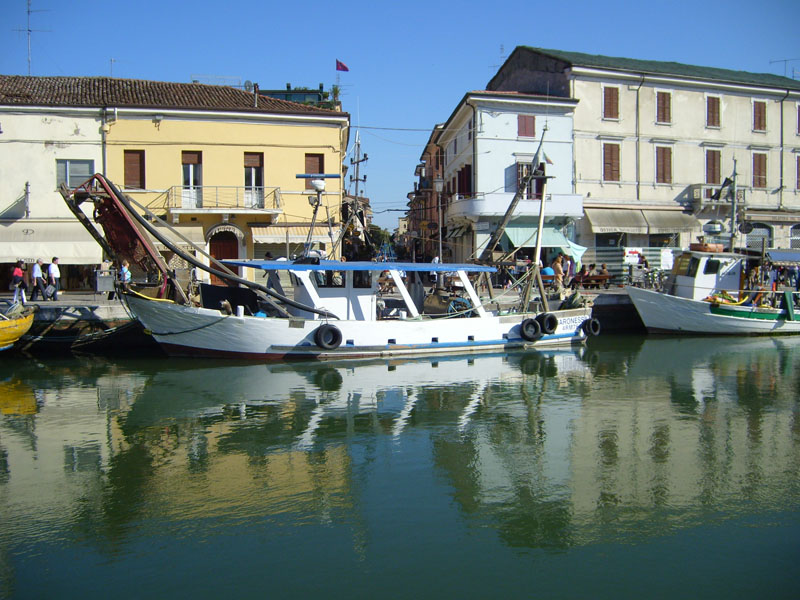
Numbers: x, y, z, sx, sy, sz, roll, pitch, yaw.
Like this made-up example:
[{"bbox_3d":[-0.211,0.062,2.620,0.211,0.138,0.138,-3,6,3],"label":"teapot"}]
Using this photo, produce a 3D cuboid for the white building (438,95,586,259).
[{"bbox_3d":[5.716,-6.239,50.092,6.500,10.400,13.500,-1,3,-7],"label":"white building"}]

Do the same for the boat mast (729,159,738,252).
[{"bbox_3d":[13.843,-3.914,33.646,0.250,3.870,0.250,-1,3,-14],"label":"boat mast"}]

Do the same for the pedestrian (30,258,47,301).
[{"bbox_3d":[-14.485,-0.805,32.353,0.680,1.700,0.520,-1,3,-13],"label":"pedestrian"}]

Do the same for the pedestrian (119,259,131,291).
[{"bbox_3d":[-10.621,-0.736,31.201,0.420,1.630,0.500,-1,3,-13],"label":"pedestrian"}]

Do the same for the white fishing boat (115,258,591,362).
[{"bbox_3d":[-1.199,0.104,28.545,16.200,3.300,4.600,-1,3,-14],"label":"white fishing boat"}]

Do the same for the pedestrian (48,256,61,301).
[{"bbox_3d":[-13.828,-0.830,32.267,0.550,1.750,0.520,-1,3,-13],"label":"pedestrian"}]

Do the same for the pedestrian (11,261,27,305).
[{"bbox_3d":[-14.167,-0.647,29.983,0.600,1.630,0.500,-1,3,-13],"label":"pedestrian"}]

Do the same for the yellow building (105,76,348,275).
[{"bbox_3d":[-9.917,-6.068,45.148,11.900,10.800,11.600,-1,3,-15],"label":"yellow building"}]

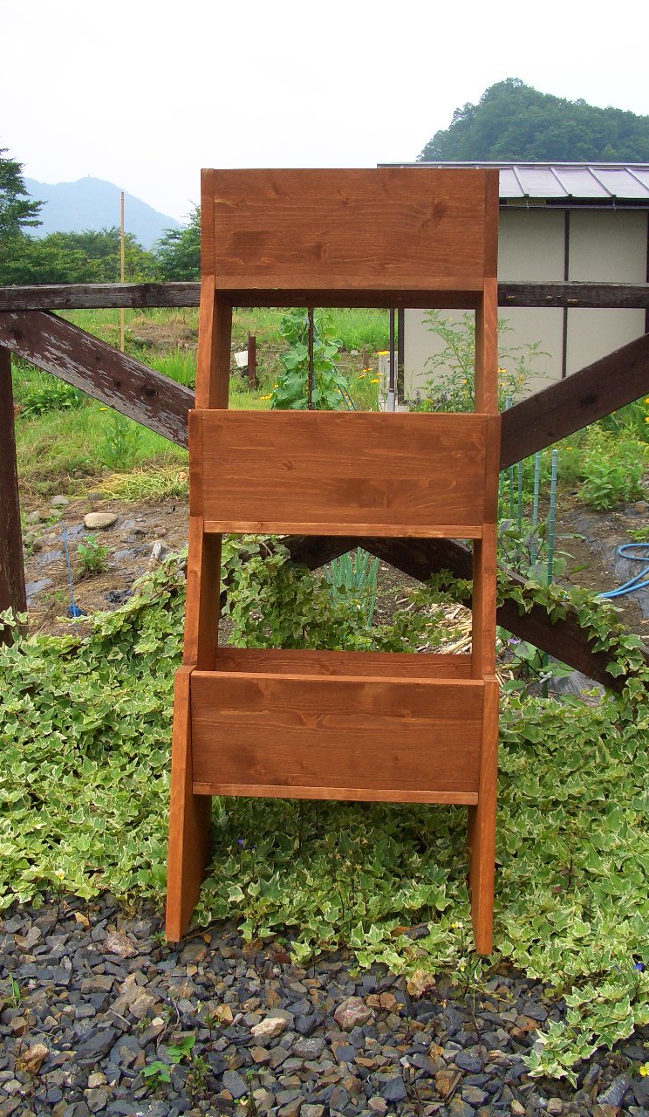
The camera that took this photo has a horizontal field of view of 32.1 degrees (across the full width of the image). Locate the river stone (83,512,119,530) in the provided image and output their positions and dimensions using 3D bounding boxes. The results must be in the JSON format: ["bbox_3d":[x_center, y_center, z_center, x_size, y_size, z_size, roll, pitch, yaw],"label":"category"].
[{"bbox_3d":[-1.037,-0.175,5.240,0.153,0.062,0.110,-1,11,0],"label":"river stone"}]

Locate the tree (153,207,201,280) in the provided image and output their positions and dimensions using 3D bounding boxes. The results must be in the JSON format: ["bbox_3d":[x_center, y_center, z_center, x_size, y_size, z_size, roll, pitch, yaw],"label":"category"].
[{"bbox_3d":[-4.965,-12.579,45.000,4.000,4.100,4.000,-1,11,0],"label":"tree"}]

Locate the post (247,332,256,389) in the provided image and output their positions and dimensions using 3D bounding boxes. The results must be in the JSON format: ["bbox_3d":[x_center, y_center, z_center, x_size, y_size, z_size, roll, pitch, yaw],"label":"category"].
[{"bbox_3d":[-0.991,-2.669,15.300,0.100,0.710,0.100,-1,11,0],"label":"post"}]

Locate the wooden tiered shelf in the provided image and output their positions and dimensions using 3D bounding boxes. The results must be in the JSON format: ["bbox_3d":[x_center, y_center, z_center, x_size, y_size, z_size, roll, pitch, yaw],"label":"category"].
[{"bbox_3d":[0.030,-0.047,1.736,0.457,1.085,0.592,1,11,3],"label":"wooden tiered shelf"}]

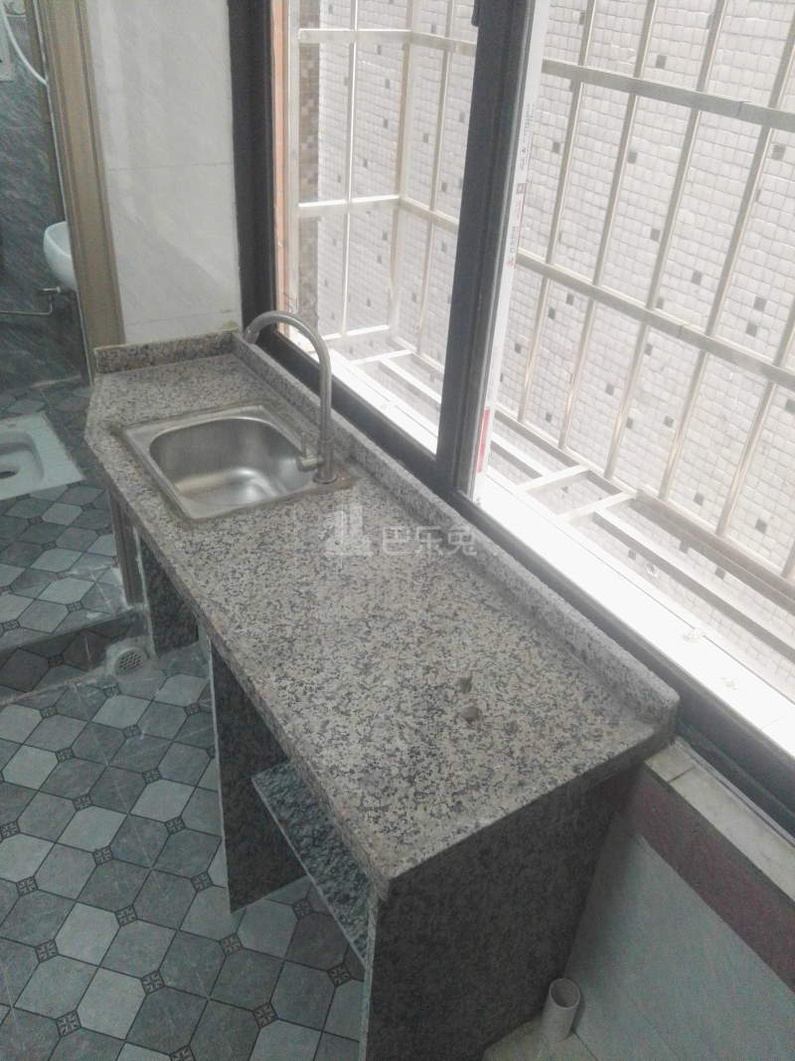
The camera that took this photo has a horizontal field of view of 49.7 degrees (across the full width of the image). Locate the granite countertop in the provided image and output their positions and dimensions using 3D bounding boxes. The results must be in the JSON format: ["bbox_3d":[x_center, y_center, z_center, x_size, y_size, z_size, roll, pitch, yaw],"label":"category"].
[{"bbox_3d":[-0.191,-0.040,1.437,0.431,0.087,1.345,-17,39,-28],"label":"granite countertop"}]

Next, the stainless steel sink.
[{"bbox_3d":[-0.308,-0.077,1.631,0.289,0.155,0.350,-17,39,-28],"label":"stainless steel sink"}]

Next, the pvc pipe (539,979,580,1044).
[{"bbox_3d":[0.270,0.799,1.428,0.051,0.102,0.051,3,33,-2],"label":"pvc pipe"}]

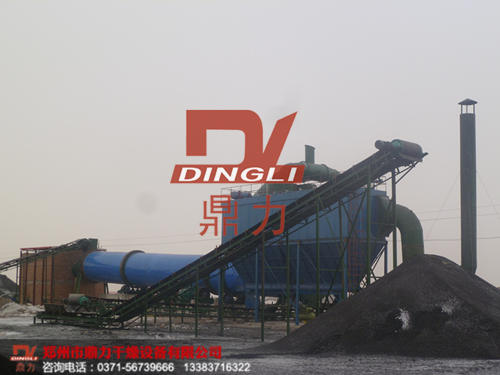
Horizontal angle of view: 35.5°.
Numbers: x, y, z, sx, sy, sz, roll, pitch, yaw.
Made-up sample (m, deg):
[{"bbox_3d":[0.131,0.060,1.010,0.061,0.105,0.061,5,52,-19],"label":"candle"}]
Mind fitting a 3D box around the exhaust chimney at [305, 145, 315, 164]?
[{"bbox_3d":[4.210,-2.306,55.000,0.710,1.360,0.710,0,-7,0],"label":"exhaust chimney"}]

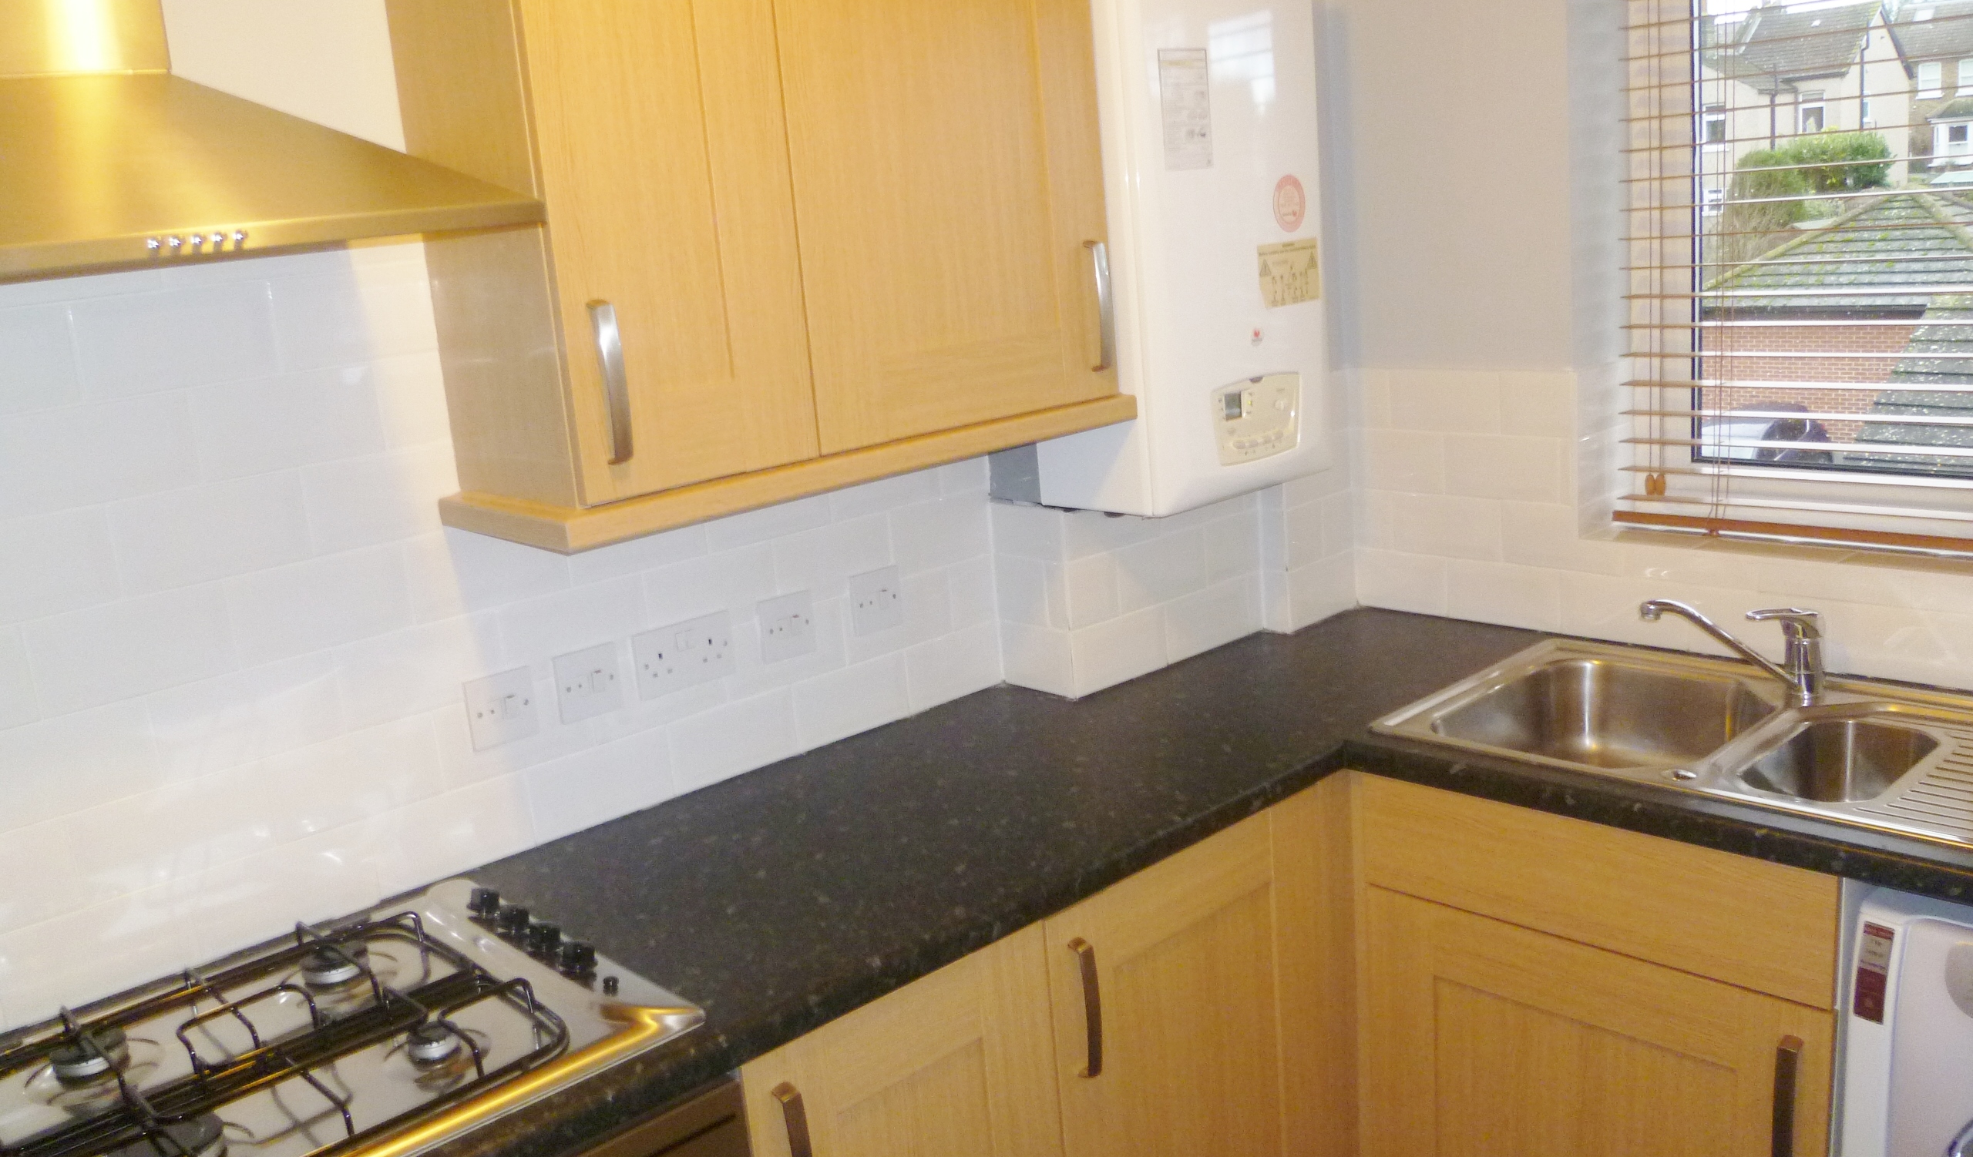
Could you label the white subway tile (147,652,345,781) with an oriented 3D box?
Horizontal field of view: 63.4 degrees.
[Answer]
[{"bbox_3d":[-0.788,0.145,1.705,0.200,0.100,0.009,-16,17,-40],"label":"white subway tile"}]

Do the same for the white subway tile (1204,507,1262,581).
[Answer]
[{"bbox_3d":[0.393,-0.050,2.560,0.139,0.100,0.009,-16,17,-40],"label":"white subway tile"}]

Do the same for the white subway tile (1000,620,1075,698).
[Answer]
[{"bbox_3d":[0.079,0.120,2.394,0.009,0.100,0.155,-16,17,-40],"label":"white subway tile"}]

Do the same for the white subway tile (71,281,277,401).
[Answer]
[{"bbox_3d":[-0.836,-0.247,1.655,0.198,0.100,0.009,-16,17,-39],"label":"white subway tile"}]

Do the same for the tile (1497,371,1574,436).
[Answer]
[{"bbox_3d":[0.846,-0.269,2.445,0.009,0.100,0.124,-16,17,-40],"label":"tile"}]

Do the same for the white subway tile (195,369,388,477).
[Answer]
[{"bbox_3d":[-0.755,-0.172,1.734,0.200,0.100,0.009,-16,17,-40],"label":"white subway tile"}]

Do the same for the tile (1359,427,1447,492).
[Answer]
[{"bbox_3d":[0.693,-0.197,2.648,0.009,0.100,0.167,-16,17,-40],"label":"tile"}]

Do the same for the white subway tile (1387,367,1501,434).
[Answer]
[{"bbox_3d":[0.735,-0.284,2.554,0.009,0.097,0.198,-16,17,-40],"label":"white subway tile"}]

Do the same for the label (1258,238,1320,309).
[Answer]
[{"bbox_3d":[0.447,-0.447,2.339,0.134,0.090,0.001,-16,17,-40],"label":"label"}]

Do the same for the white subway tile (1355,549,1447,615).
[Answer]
[{"bbox_3d":[0.700,0.007,2.692,0.009,0.096,0.179,-16,17,-40],"label":"white subway tile"}]

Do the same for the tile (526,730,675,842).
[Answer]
[{"bbox_3d":[-0.493,0.262,2.043,0.200,0.100,0.009,-16,17,-40],"label":"tile"}]

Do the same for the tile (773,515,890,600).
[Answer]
[{"bbox_3d":[-0.216,-0.025,2.272,0.200,0.102,0.009,-16,17,-40],"label":"tile"}]

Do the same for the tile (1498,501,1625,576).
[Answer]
[{"bbox_3d":[0.886,-0.061,2.454,0.009,0.102,0.198,-16,17,-40],"label":"tile"}]

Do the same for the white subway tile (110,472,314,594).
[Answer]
[{"bbox_3d":[-0.819,-0.052,1.693,0.200,0.100,0.009,-16,17,-40],"label":"white subway tile"}]

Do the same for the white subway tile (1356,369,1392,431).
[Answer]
[{"bbox_3d":[0.649,-0.299,2.662,0.009,0.100,0.066,-16,17,-40],"label":"white subway tile"}]

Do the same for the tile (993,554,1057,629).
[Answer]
[{"bbox_3d":[0.055,0.019,2.397,0.009,0.100,0.112,-16,17,-39],"label":"tile"}]

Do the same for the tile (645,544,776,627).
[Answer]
[{"bbox_3d":[-0.361,0.020,2.113,0.198,0.100,0.009,-16,17,-39],"label":"tile"}]

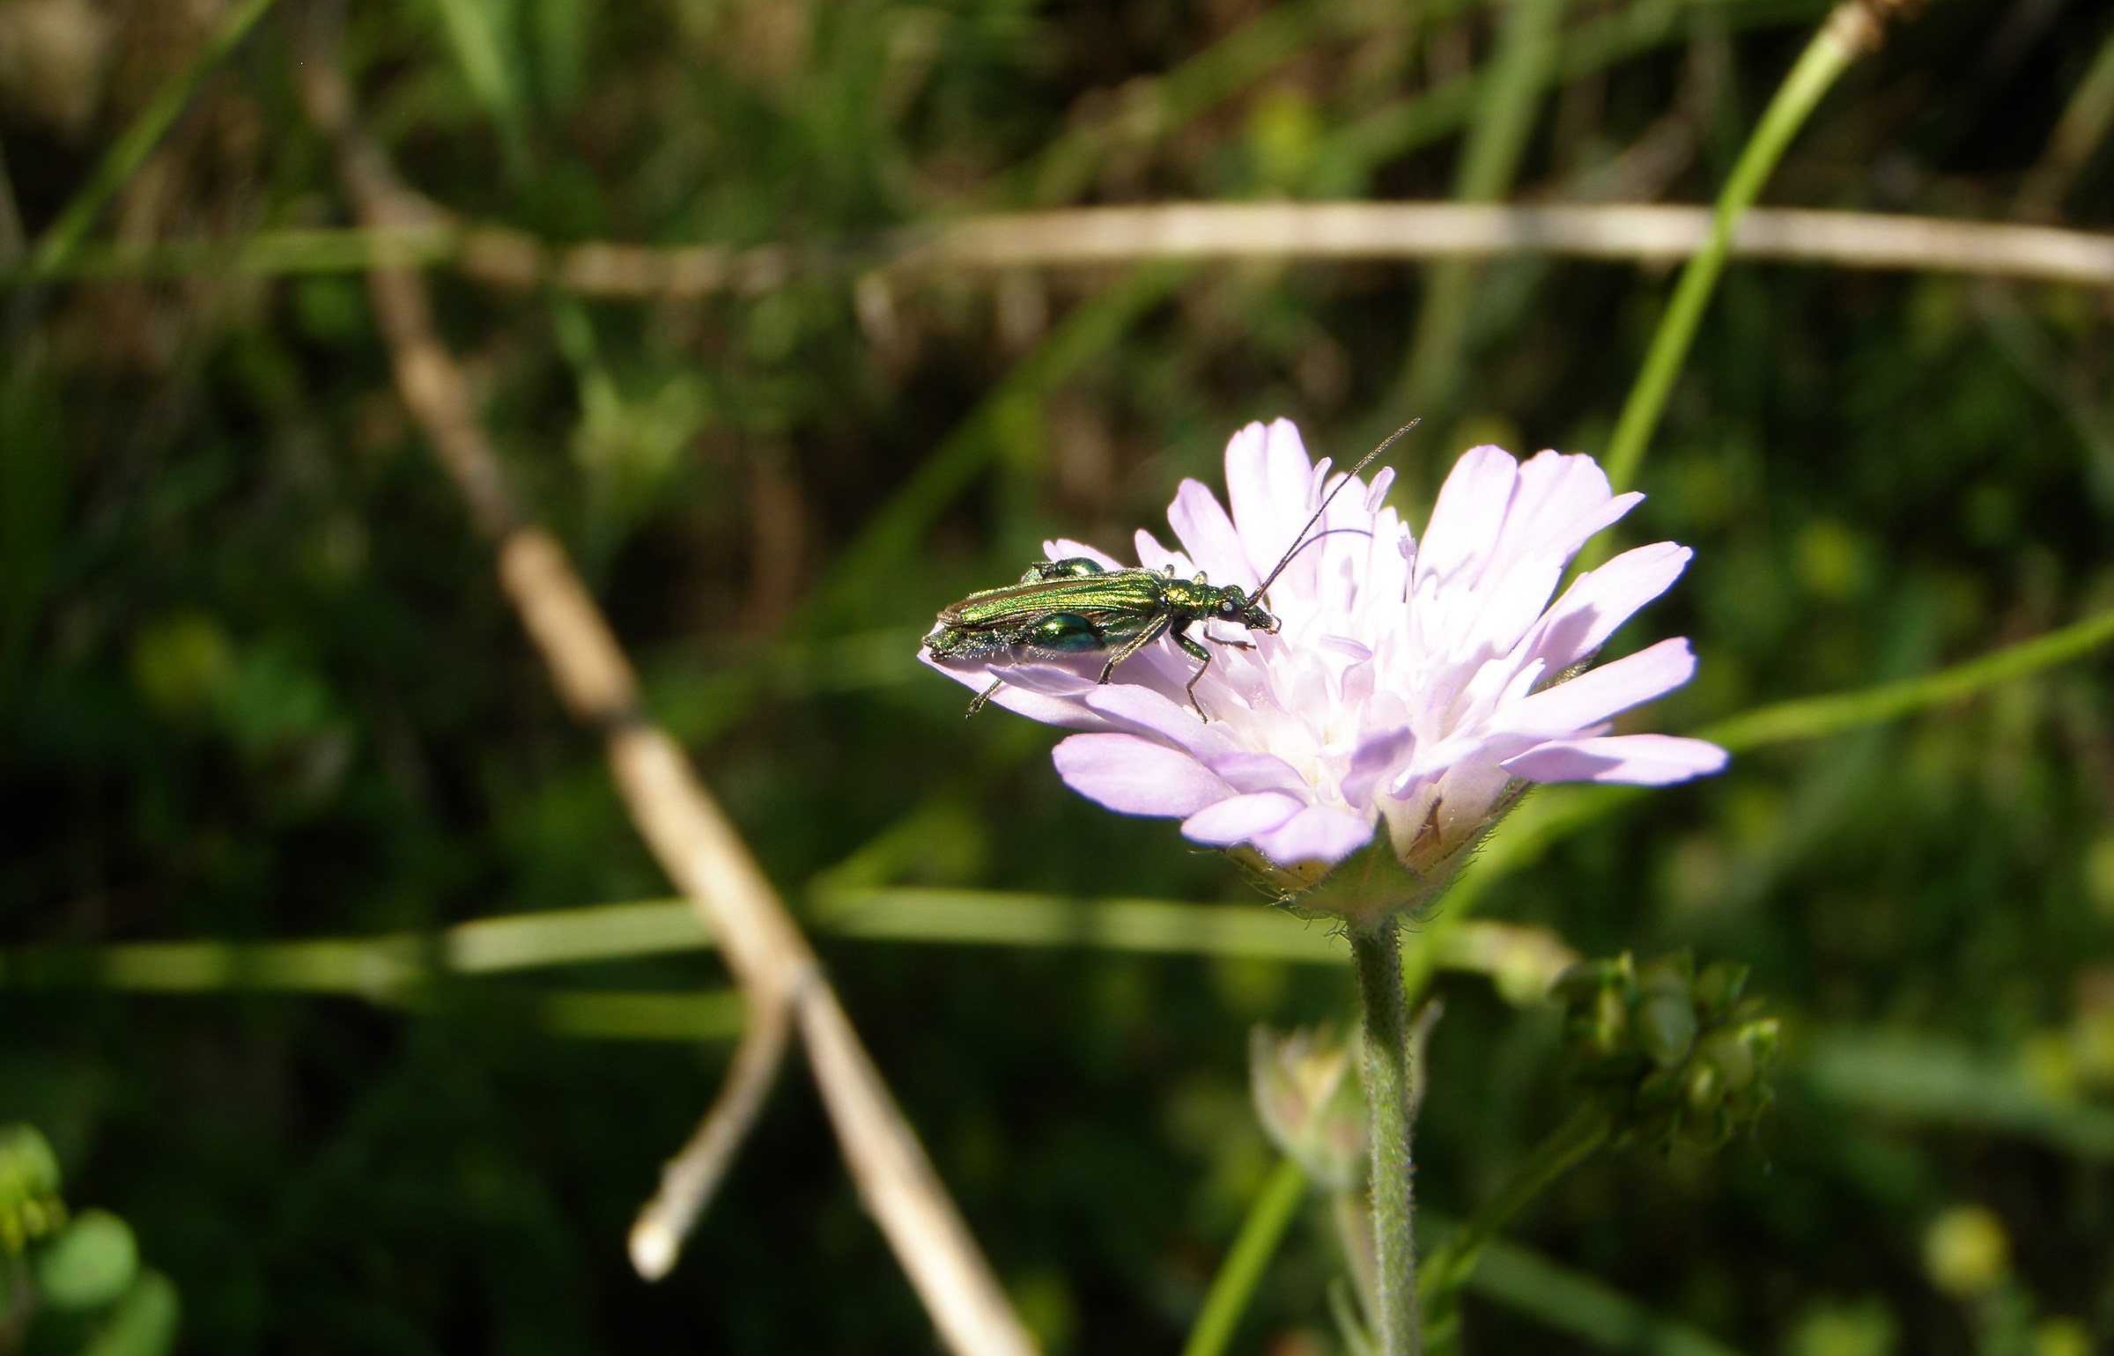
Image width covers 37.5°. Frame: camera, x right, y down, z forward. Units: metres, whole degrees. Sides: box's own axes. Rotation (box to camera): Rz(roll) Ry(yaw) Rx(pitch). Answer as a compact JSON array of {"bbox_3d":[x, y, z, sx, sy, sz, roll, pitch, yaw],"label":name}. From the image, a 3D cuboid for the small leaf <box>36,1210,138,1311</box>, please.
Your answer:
[{"bbox_3d":[-0.046,0.028,0.148,0.005,0.005,0.002,18,0,0],"label":"small leaf"}]

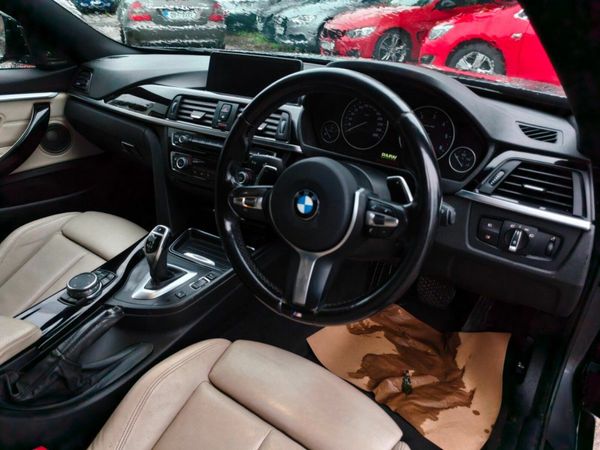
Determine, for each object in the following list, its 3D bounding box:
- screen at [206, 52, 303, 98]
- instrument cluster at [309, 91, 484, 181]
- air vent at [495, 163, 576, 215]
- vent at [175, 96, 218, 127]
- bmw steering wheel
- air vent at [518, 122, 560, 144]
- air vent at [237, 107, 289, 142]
[{"bbox_3d":[-0.108,-0.340,0.920,0.267,0.098,0.025,20,20,31],"label":"screen"},{"bbox_3d":[0.177,-0.176,0.761,0.335,0.125,0.050,20,17,31],"label":"instrument cluster"},{"bbox_3d":[0.352,-0.062,0.590,0.112,0.062,0.030,22,19,34],"label":"air vent"},{"bbox_3d":[-0.239,-0.266,0.931,0.120,0.062,0.030,15,16,24],"label":"vent"},{"bbox_3d":[0.027,-0.039,0.606,0.372,0.372,0.085,8,4,32],"label":"bmw steering wheel"},{"bbox_3d":[0.372,-0.142,0.619,0.064,0.016,0.045,20,49,31],"label":"air vent"},{"bbox_3d":[-0.077,-0.223,0.858,0.125,0.062,0.030,15,16,24],"label":"air vent"}]

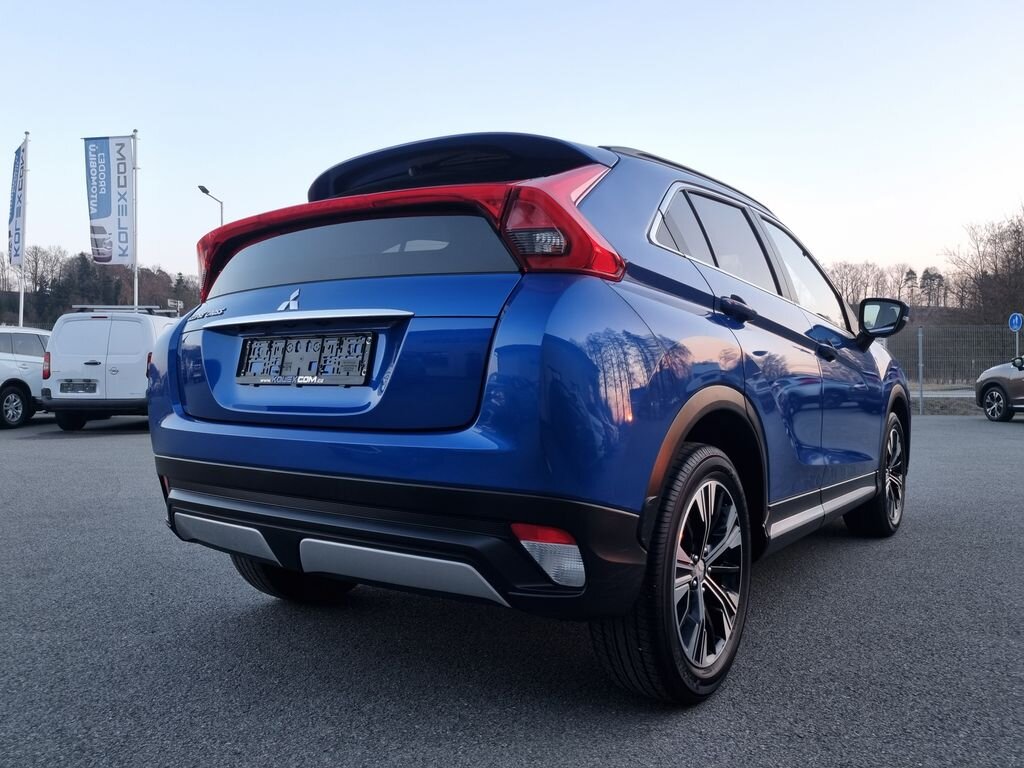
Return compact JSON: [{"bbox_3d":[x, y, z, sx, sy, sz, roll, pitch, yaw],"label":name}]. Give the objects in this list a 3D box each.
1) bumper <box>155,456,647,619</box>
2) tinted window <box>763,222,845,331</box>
[{"bbox_3d":[-0.513,0.383,2.086,1.770,0.350,0.380,1,1,36],"label":"bumper"},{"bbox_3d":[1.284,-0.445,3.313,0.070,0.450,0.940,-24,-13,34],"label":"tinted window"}]

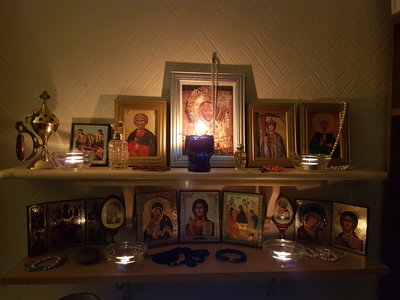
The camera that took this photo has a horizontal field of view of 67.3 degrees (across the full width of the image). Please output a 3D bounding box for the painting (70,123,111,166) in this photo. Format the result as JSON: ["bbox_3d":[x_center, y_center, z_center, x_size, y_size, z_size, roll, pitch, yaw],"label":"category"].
[{"bbox_3d":[-0.263,-0.010,0.725,0.087,0.103,0.012,0,-9,-13],"label":"painting"}]

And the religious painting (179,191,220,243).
[{"bbox_3d":[0.001,0.179,0.809,0.110,0.135,0.014,1,-8,-5],"label":"religious painting"}]

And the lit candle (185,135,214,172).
[{"bbox_3d":[0.001,0.008,0.659,0.064,0.077,0.064,1,3,-5],"label":"lit candle"}]

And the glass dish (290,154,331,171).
[{"bbox_3d":[0.264,0.030,0.718,0.090,0.036,0.090,1,3,0],"label":"glass dish"}]

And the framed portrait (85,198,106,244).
[{"bbox_3d":[-0.268,0.183,0.770,0.046,0.118,0.009,0,3,-12],"label":"framed portrait"}]

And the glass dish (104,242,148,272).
[{"bbox_3d":[-0.159,0.231,0.642,0.089,0.039,0.089,1,3,-5],"label":"glass dish"}]

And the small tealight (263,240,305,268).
[{"bbox_3d":[0.186,0.235,0.666,0.090,0.039,0.090,1,3,0],"label":"small tealight"}]

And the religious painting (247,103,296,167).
[{"bbox_3d":[0.182,-0.037,0.780,0.127,0.164,0.020,1,-7,-5],"label":"religious painting"}]

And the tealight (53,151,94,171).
[{"bbox_3d":[-0.282,0.024,0.671,0.089,0.036,0.089,1,3,-5],"label":"tealight"}]

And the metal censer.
[{"bbox_3d":[-0.355,-0.044,0.660,0.091,0.170,0.066,1,3,-5],"label":"metal censer"}]

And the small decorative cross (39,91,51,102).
[{"bbox_3d":[-0.339,-0.117,0.658,0.025,0.024,0.005,0,3,-13],"label":"small decorative cross"}]

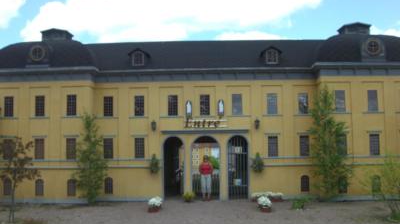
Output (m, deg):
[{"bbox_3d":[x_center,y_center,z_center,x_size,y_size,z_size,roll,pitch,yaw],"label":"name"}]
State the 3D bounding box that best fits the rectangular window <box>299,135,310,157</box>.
[{"bbox_3d":[3.850,1.243,16.138,0.361,0.758,0.080,-1,-6,2],"label":"rectangular window"}]

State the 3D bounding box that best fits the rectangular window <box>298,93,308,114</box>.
[{"bbox_3d":[3.798,-0.322,16.139,0.369,0.780,0.100,-1,-5,2],"label":"rectangular window"}]

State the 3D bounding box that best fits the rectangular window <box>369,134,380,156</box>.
[{"bbox_3d":[6.076,1.158,15.248,0.348,0.746,0.091,-1,-4,2],"label":"rectangular window"}]

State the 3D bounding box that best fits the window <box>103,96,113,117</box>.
[{"bbox_3d":[-3.450,-0.204,16.539,0.349,0.751,0.080,-1,-6,2],"label":"window"}]

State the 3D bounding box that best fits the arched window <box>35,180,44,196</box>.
[{"bbox_3d":[-5.713,2.682,15.621,0.316,0.591,0.100,-1,-5,2],"label":"arched window"}]

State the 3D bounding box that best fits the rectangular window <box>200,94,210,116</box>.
[{"bbox_3d":[0.179,-0.263,16.238,0.373,0.773,0.100,-1,-5,2],"label":"rectangular window"}]

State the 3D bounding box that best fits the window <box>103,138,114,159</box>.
[{"bbox_3d":[-3.355,1.349,16.187,0.348,0.746,0.091,-1,-4,2],"label":"window"}]

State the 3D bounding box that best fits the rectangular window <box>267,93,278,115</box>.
[{"bbox_3d":[2.687,-0.306,16.333,0.389,0.786,0.080,-1,-6,2],"label":"rectangular window"}]

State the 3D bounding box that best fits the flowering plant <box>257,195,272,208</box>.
[{"bbox_3d":[1.850,2.558,12.495,0.427,0.387,0.406,-1,-4,1],"label":"flowering plant"}]

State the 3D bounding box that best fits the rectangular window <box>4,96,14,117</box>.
[{"bbox_3d":[-6.928,-0.194,15.914,0.341,0.754,0.100,-1,-5,2],"label":"rectangular window"}]

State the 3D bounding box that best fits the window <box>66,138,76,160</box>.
[{"bbox_3d":[-4.570,1.322,15.653,0.348,0.746,0.091,-1,-4,2],"label":"window"}]

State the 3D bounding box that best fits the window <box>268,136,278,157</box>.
[{"bbox_3d":[2.673,1.256,15.957,0.348,0.746,0.091,-1,-4,2],"label":"window"}]

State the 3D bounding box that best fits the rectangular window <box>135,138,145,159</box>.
[{"bbox_3d":[-2.203,1.331,16.143,0.348,0.746,0.091,-1,-4,2],"label":"rectangular window"}]

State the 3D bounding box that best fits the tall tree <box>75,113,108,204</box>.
[{"bbox_3d":[-3.579,1.546,14.519,1.108,3.059,1.052,-1,-4,1],"label":"tall tree"}]

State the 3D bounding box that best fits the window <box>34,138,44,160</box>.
[{"bbox_3d":[-5.458,1.267,14.979,0.334,0.727,0.100,-1,-4,1],"label":"window"}]

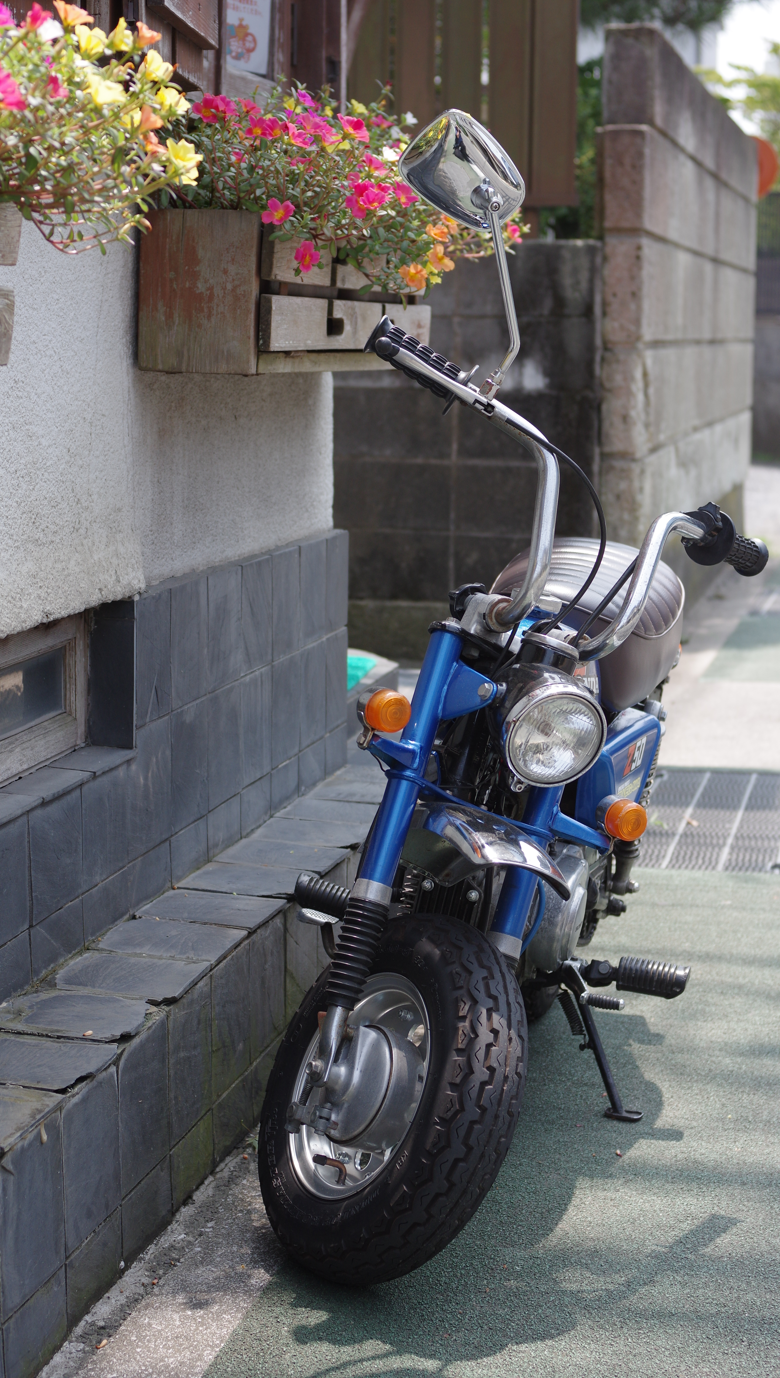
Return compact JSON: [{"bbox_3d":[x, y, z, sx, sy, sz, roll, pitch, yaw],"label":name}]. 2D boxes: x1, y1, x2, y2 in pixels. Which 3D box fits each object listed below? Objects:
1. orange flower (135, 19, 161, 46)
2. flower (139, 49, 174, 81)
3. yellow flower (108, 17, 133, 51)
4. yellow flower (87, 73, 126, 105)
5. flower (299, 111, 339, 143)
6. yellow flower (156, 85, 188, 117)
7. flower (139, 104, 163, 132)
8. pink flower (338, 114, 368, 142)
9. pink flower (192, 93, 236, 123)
[{"bbox_3d":[-0.223,-0.604,2.110,0.027,0.025,0.024,9,12,44],"label":"orange flower"},{"bbox_3d":[-0.216,-0.577,2.120,0.032,0.030,0.031,-3,9,-18],"label":"flower"},{"bbox_3d":[-0.251,-0.610,2.136,0.023,0.031,0.031,-21,6,9],"label":"yellow flower"},{"bbox_3d":[-0.251,-0.531,2.030,0.034,0.029,0.034,-7,11,-37],"label":"yellow flower"},{"bbox_3d":[-0.088,-0.696,2.840,0.048,0.039,0.038,-4,10,-24],"label":"flower"},{"bbox_3d":[-0.203,-0.549,2.140,0.030,0.030,0.031,-7,11,-37],"label":"yellow flower"},{"bbox_3d":[-0.224,-0.535,2.153,0.021,0.026,0.027,-31,4,9],"label":"flower"},{"bbox_3d":[-0.049,-0.748,3.059,0.039,0.038,0.026,-6,-27,-37],"label":"pink flower"},{"bbox_3d":[-0.216,-0.714,2.819,0.052,0.038,0.033,-1,-9,-10],"label":"pink flower"}]

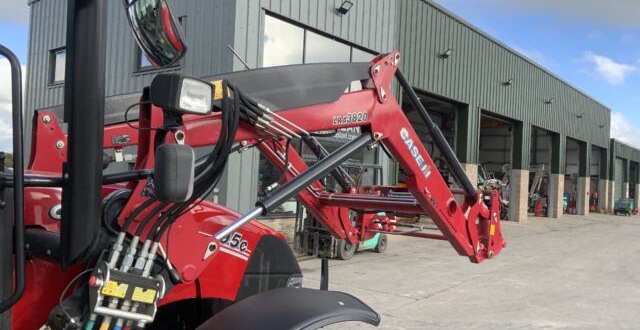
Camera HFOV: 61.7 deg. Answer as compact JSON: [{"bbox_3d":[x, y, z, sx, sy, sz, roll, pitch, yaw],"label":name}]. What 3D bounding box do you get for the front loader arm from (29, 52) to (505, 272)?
[{"bbox_3d":[-0.082,-0.009,3.170,1.234,1.220,2.880,1,-2,43],"label":"front loader arm"}]

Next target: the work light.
[{"bbox_3d":[-0.425,-0.217,1.650,0.120,0.108,0.145,5,0,34],"label":"work light"}]

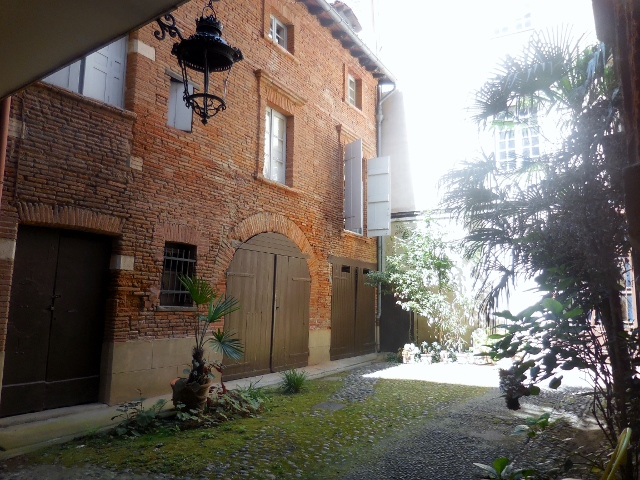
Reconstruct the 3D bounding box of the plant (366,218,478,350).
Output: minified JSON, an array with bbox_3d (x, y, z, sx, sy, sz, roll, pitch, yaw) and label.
[{"bbox_3d":[2.789,1.278,12.700,2.500,3.650,1.800,-3,-9,33],"label":"plant"}]

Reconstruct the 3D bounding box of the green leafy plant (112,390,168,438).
[{"bbox_3d":[-2.246,2.146,5.750,0.650,0.480,0.520,2,-7,0],"label":"green leafy plant"}]

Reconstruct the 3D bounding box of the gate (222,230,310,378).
[{"bbox_3d":[-0.958,1.327,9.888,0.150,2.880,2.680,-3,-9,33],"label":"gate"}]

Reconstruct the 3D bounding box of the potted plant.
[{"bbox_3d":[-1.694,1.545,6.900,0.950,1.900,0.870,2,-7,0],"label":"potted plant"}]

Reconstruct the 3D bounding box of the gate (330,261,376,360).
[{"bbox_3d":[1.023,1.938,12.871,0.130,2.530,2.530,-3,-9,33],"label":"gate"}]

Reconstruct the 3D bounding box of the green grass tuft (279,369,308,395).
[{"bbox_3d":[-0.476,2.541,8.300,0.530,0.430,0.500,2,-7,0],"label":"green grass tuft"}]

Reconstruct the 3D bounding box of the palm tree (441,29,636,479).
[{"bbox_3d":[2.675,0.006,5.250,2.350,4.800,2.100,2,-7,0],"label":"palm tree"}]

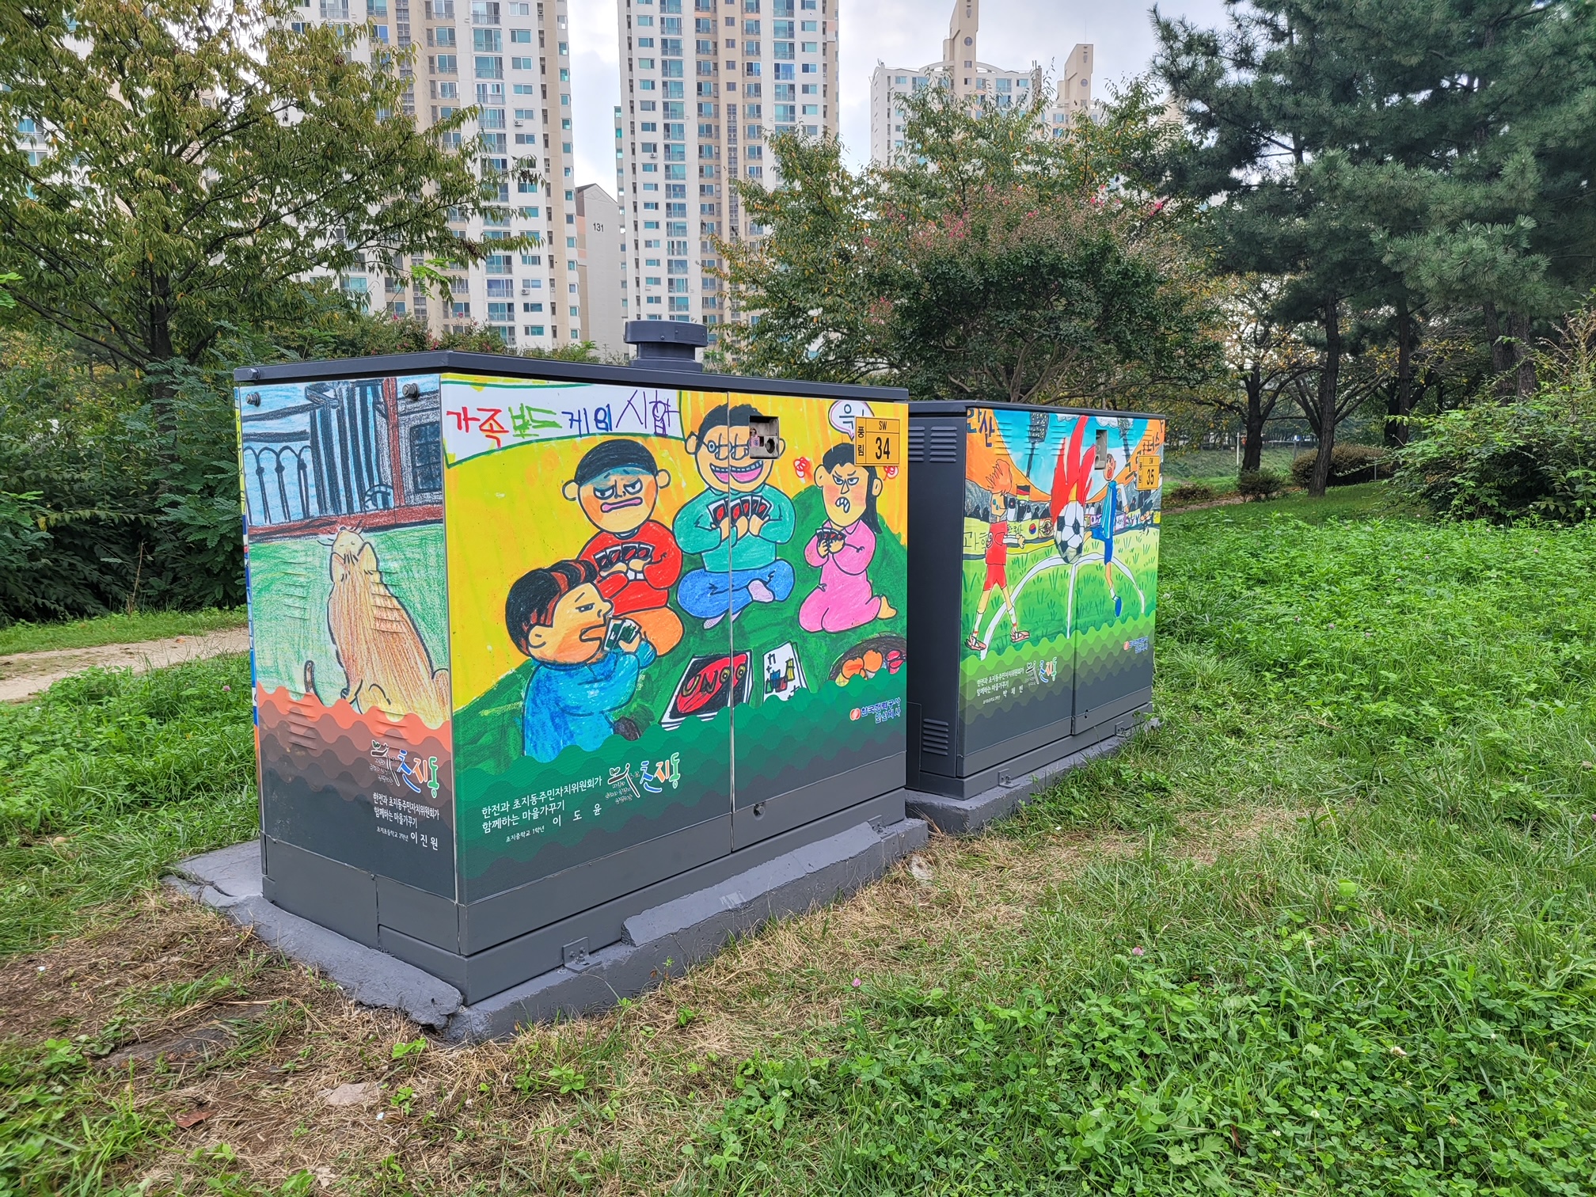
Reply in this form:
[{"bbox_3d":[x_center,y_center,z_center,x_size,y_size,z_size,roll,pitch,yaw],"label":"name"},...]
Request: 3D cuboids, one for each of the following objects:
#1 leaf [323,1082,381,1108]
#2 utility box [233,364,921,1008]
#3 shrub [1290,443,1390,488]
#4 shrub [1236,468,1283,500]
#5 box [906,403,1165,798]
[{"bbox_3d":[-0.973,1.072,2.608,0.120,0.020,0.100,0,7,0],"label":"leaf"},{"bbox_3d":[-0.562,0.086,3.673,0.929,1.480,1.828,5,8,38],"label":"utility box"},{"bbox_3d":[13.137,-3.197,29.000,2.500,1.050,1.600,0,7,0],"label":"shrub"},{"bbox_3d":[9.249,-2.284,24.000,0.950,0.650,0.900,0,7,0],"label":"shrub"},{"bbox_3d":[0.807,-0.091,5.319,0.929,1.459,1.775,5,8,38],"label":"box"}]

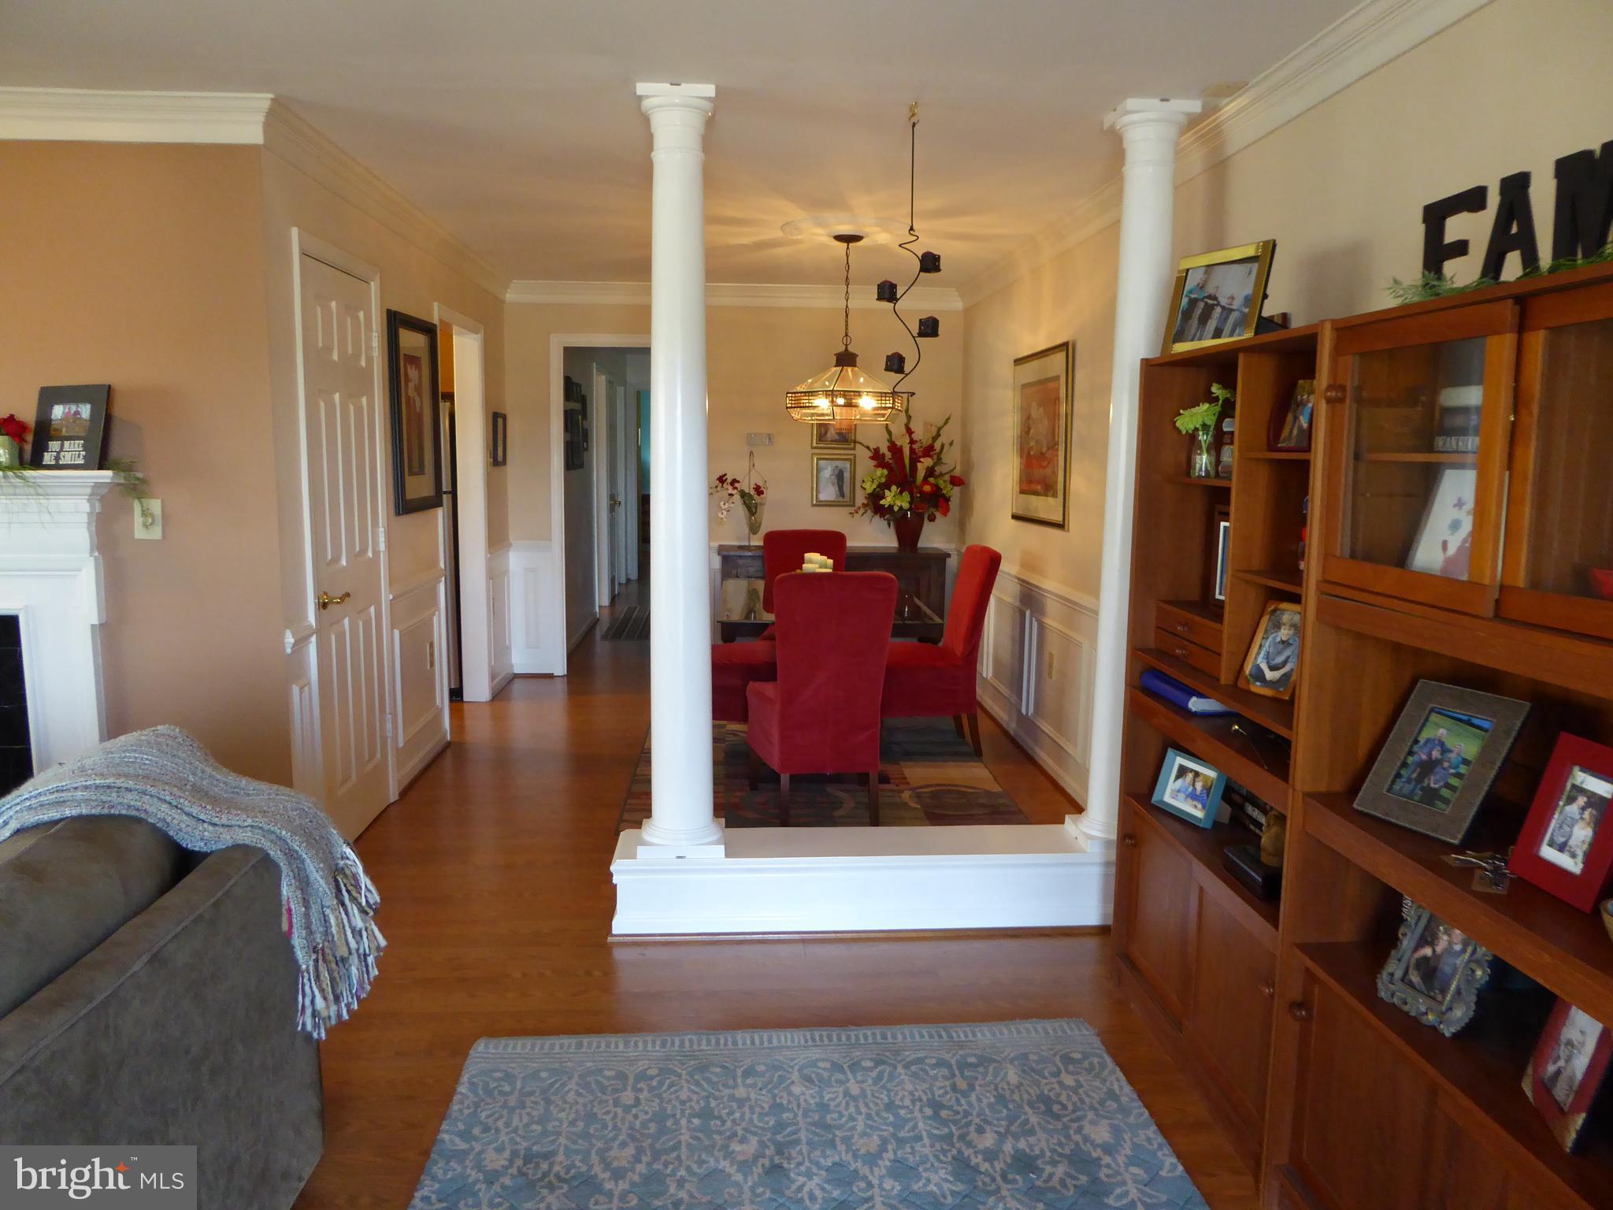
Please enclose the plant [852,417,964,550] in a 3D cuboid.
[{"bbox_3d":[0.623,-0.743,7.144,0.660,0.840,0.450,0,8,-4],"label":"plant"}]

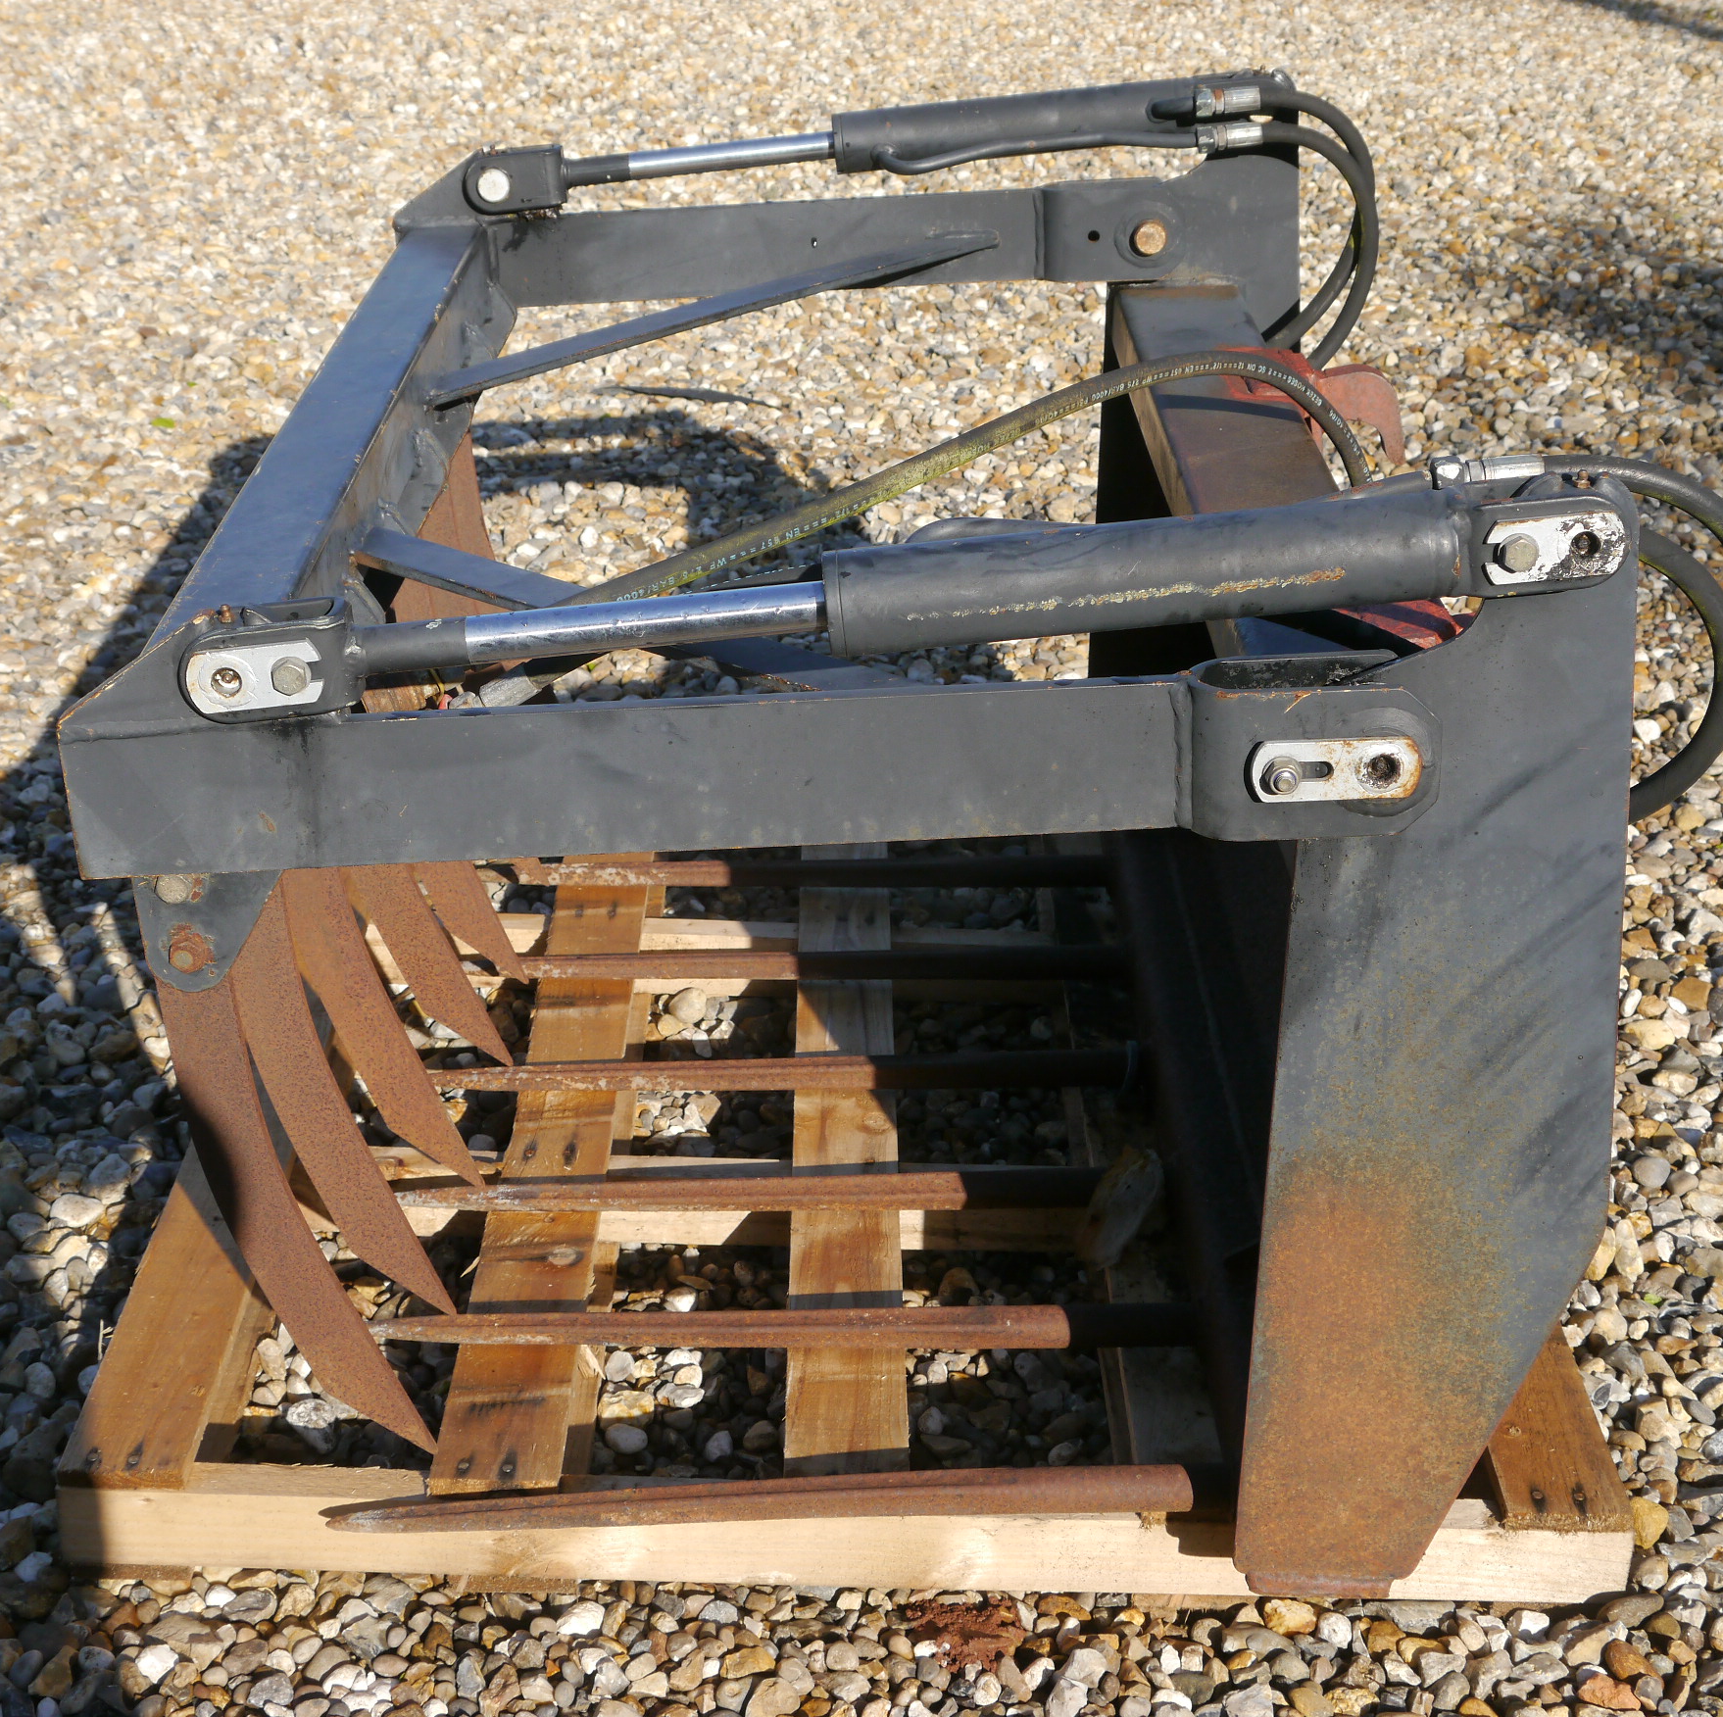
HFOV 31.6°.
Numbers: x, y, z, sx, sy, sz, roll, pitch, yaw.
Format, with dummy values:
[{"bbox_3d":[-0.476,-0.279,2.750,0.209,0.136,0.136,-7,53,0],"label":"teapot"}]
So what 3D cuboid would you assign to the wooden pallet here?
[{"bbox_3d":[-0.013,0.206,2.556,1.030,0.095,1.230,2,24,-1],"label":"wooden pallet"}]

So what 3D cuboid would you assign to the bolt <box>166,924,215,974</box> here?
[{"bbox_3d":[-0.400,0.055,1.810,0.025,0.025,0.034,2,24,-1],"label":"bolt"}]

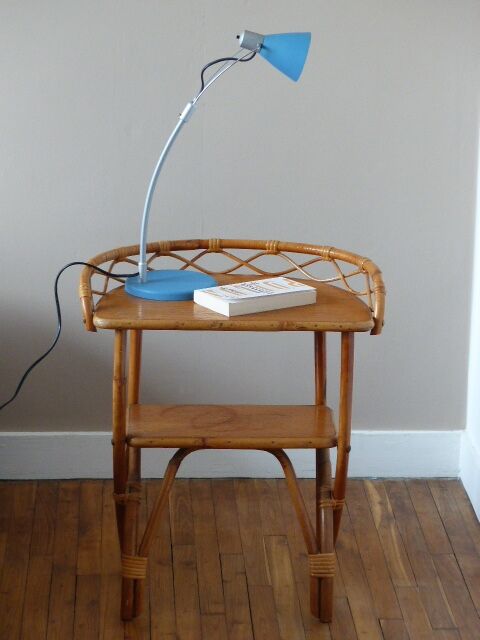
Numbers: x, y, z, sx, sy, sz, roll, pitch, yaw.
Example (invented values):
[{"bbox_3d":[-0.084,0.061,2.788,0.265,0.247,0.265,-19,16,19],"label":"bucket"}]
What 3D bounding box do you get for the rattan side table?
[{"bbox_3d":[-0.018,0.195,3.747,0.515,0.618,0.330,0,16,-1],"label":"rattan side table"}]

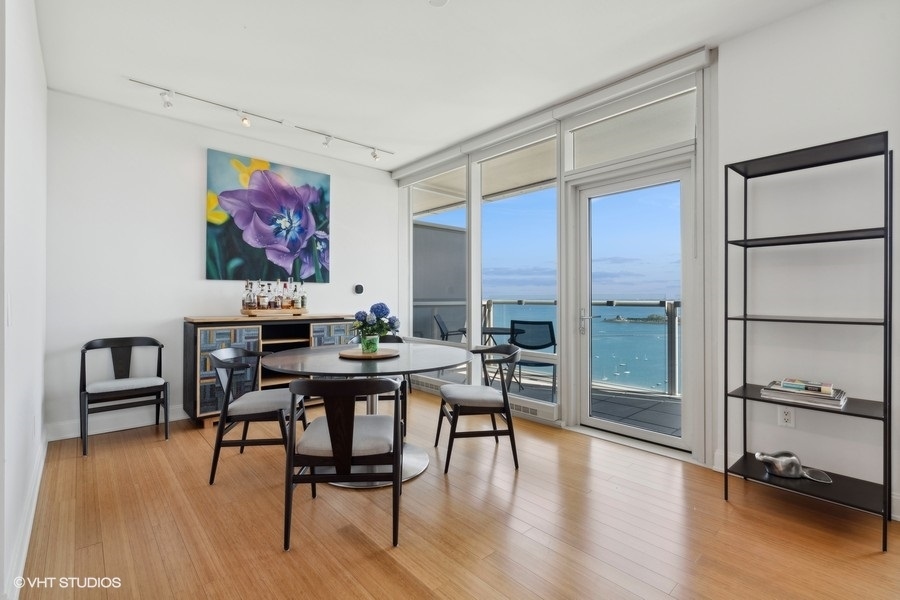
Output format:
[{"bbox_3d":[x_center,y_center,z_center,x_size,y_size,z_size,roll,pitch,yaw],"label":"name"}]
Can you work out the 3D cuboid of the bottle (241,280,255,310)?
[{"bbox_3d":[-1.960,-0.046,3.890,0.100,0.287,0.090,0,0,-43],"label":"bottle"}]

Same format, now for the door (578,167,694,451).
[{"bbox_3d":[1.458,0.073,3.203,0.062,2.066,0.879,0,0,-43],"label":"door"}]

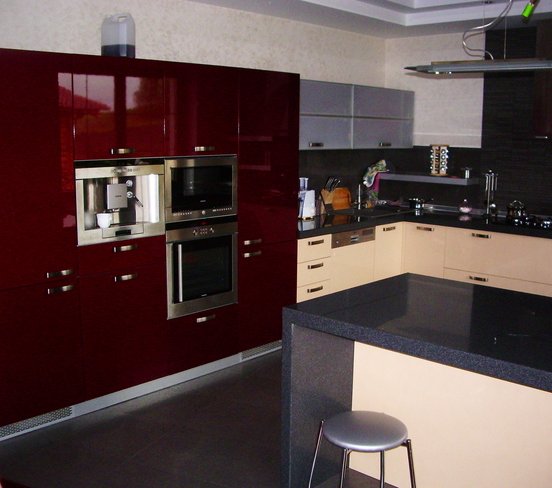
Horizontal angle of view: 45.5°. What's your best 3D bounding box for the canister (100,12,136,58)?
[{"bbox_3d":[-0.914,-1.194,3.830,0.185,0.290,0.115,7,11,33],"label":"canister"}]

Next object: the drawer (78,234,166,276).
[{"bbox_3d":[-1.035,0.034,3.917,0.500,0.175,0.595,10,13,43],"label":"drawer"}]

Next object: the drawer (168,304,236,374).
[{"bbox_3d":[-0.659,0.586,4.556,0.540,0.367,0.600,10,14,44],"label":"drawer"}]

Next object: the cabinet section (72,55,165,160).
[{"bbox_3d":[-1.077,-0.794,3.890,0.580,0.561,0.600,10,14,44],"label":"cabinet section"}]

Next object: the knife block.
[{"bbox_3d":[0.555,-0.394,6.030,0.170,0.240,0.200,10,13,43],"label":"knife block"}]

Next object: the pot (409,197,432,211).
[{"bbox_3d":[1.402,-0.393,6.380,0.250,0.125,0.160,1,10,0],"label":"pot"}]

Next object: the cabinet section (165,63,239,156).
[{"bbox_3d":[-0.660,-0.867,4.312,0.580,0.561,0.600,10,14,44],"label":"cabinet section"}]

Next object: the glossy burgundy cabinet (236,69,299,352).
[{"bbox_3d":[-0.261,-0.257,4.800,0.600,1.916,0.603,9,13,42],"label":"glossy burgundy cabinet"}]

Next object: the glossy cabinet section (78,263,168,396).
[{"bbox_3d":[-1.089,0.473,4.115,0.580,0.734,0.600,10,14,44],"label":"glossy cabinet section"}]

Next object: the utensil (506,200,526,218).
[{"bbox_3d":[2.088,-0.304,5.638,0.170,0.140,0.170,9,13,42],"label":"utensil"}]

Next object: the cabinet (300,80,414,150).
[{"bbox_3d":[0.538,-1.117,5.775,0.360,0.543,1.983,9,13,42],"label":"cabinet"}]

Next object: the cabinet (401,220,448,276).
[{"bbox_3d":[1.498,0.159,5.997,0.430,0.733,0.580,9,13,42],"label":"cabinet"}]

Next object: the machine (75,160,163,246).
[{"bbox_3d":[-1.018,-0.273,3.849,0.450,0.455,0.595,10,13,43],"label":"machine"}]

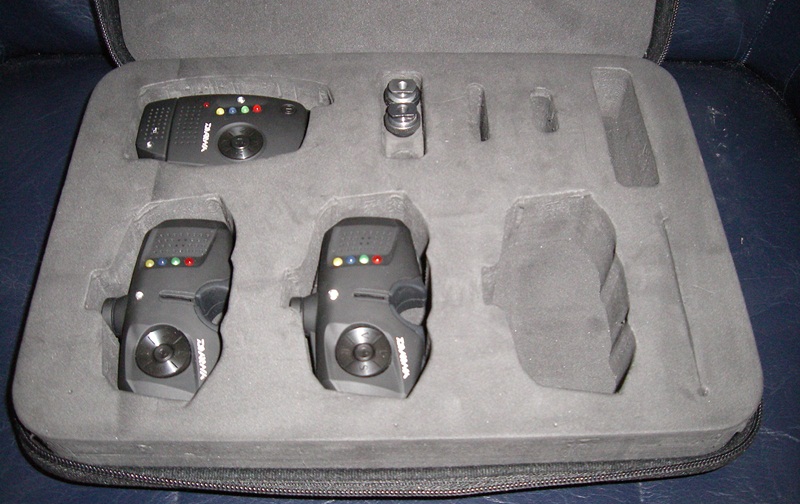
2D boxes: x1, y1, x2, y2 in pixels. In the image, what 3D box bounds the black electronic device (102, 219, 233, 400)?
[{"bbox_3d":[-0.134,0.037,0.497,0.074,0.038,0.115,0,58,0],"label":"black electronic device"}]

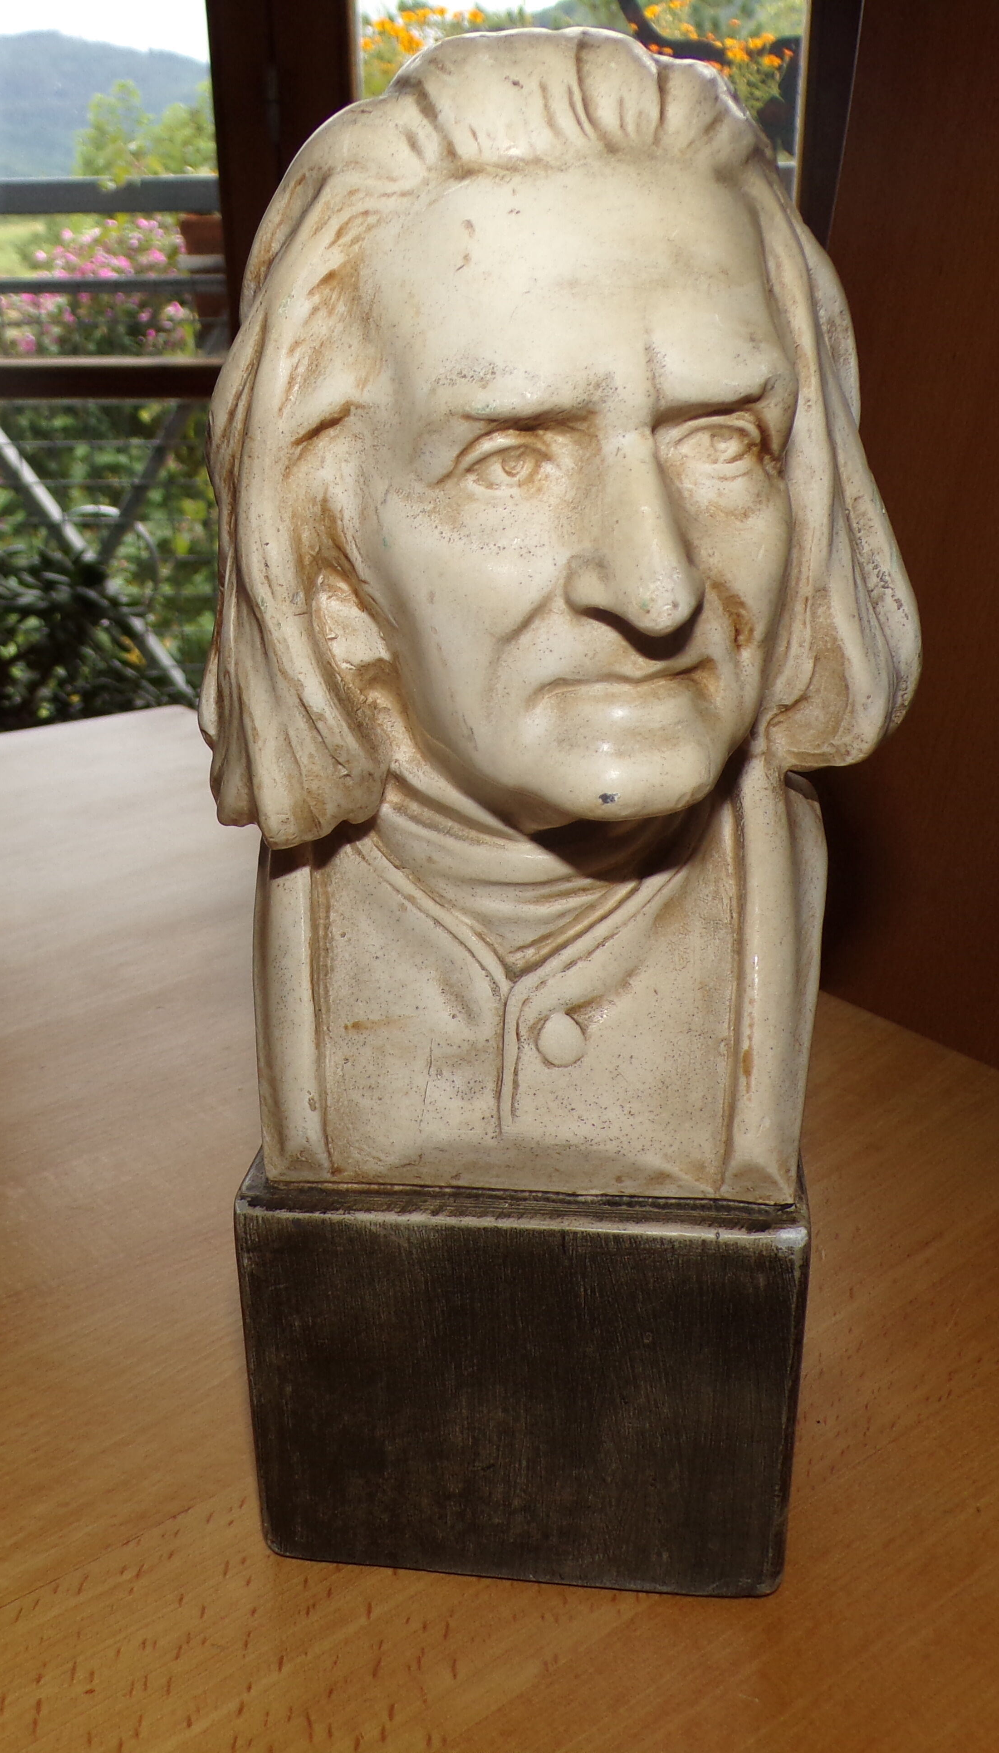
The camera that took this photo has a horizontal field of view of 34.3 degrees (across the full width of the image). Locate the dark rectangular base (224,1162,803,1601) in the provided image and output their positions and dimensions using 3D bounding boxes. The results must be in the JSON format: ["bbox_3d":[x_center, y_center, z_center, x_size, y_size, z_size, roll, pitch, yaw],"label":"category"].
[{"bbox_3d":[0.009,0.093,0.393,0.116,0.093,0.106,2,22,5],"label":"dark rectangular base"}]

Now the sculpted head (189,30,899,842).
[{"bbox_3d":[0.010,-0.084,0.319,0.138,0.150,0.137,-6,23,-14],"label":"sculpted head"}]

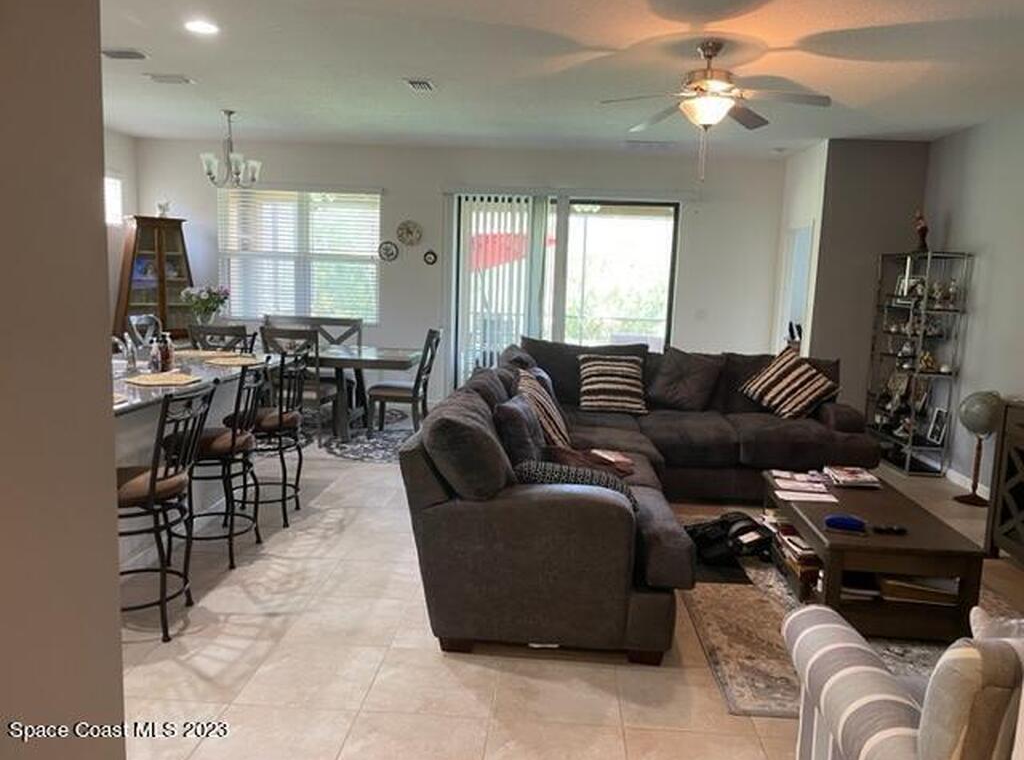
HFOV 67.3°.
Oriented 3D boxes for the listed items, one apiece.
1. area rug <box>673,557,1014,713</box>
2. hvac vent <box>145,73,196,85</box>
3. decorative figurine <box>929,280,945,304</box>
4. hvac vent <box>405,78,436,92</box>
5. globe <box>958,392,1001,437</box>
[{"bbox_3d":[1.644,1.058,3.834,1.590,0.012,2.300,2,8,3],"label":"area rug"},{"bbox_3d":[-2.433,-2.142,5.497,0.333,0.025,0.242,2,8,3],"label":"hvac vent"},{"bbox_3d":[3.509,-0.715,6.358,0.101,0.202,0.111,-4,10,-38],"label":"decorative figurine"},{"bbox_3d":[-0.661,-2.119,5.559,0.190,0.020,0.370,2,8,3],"label":"hvac vent"},{"bbox_3d":[3.389,0.242,5.563,0.313,0.323,0.313,2,8,3],"label":"globe"}]

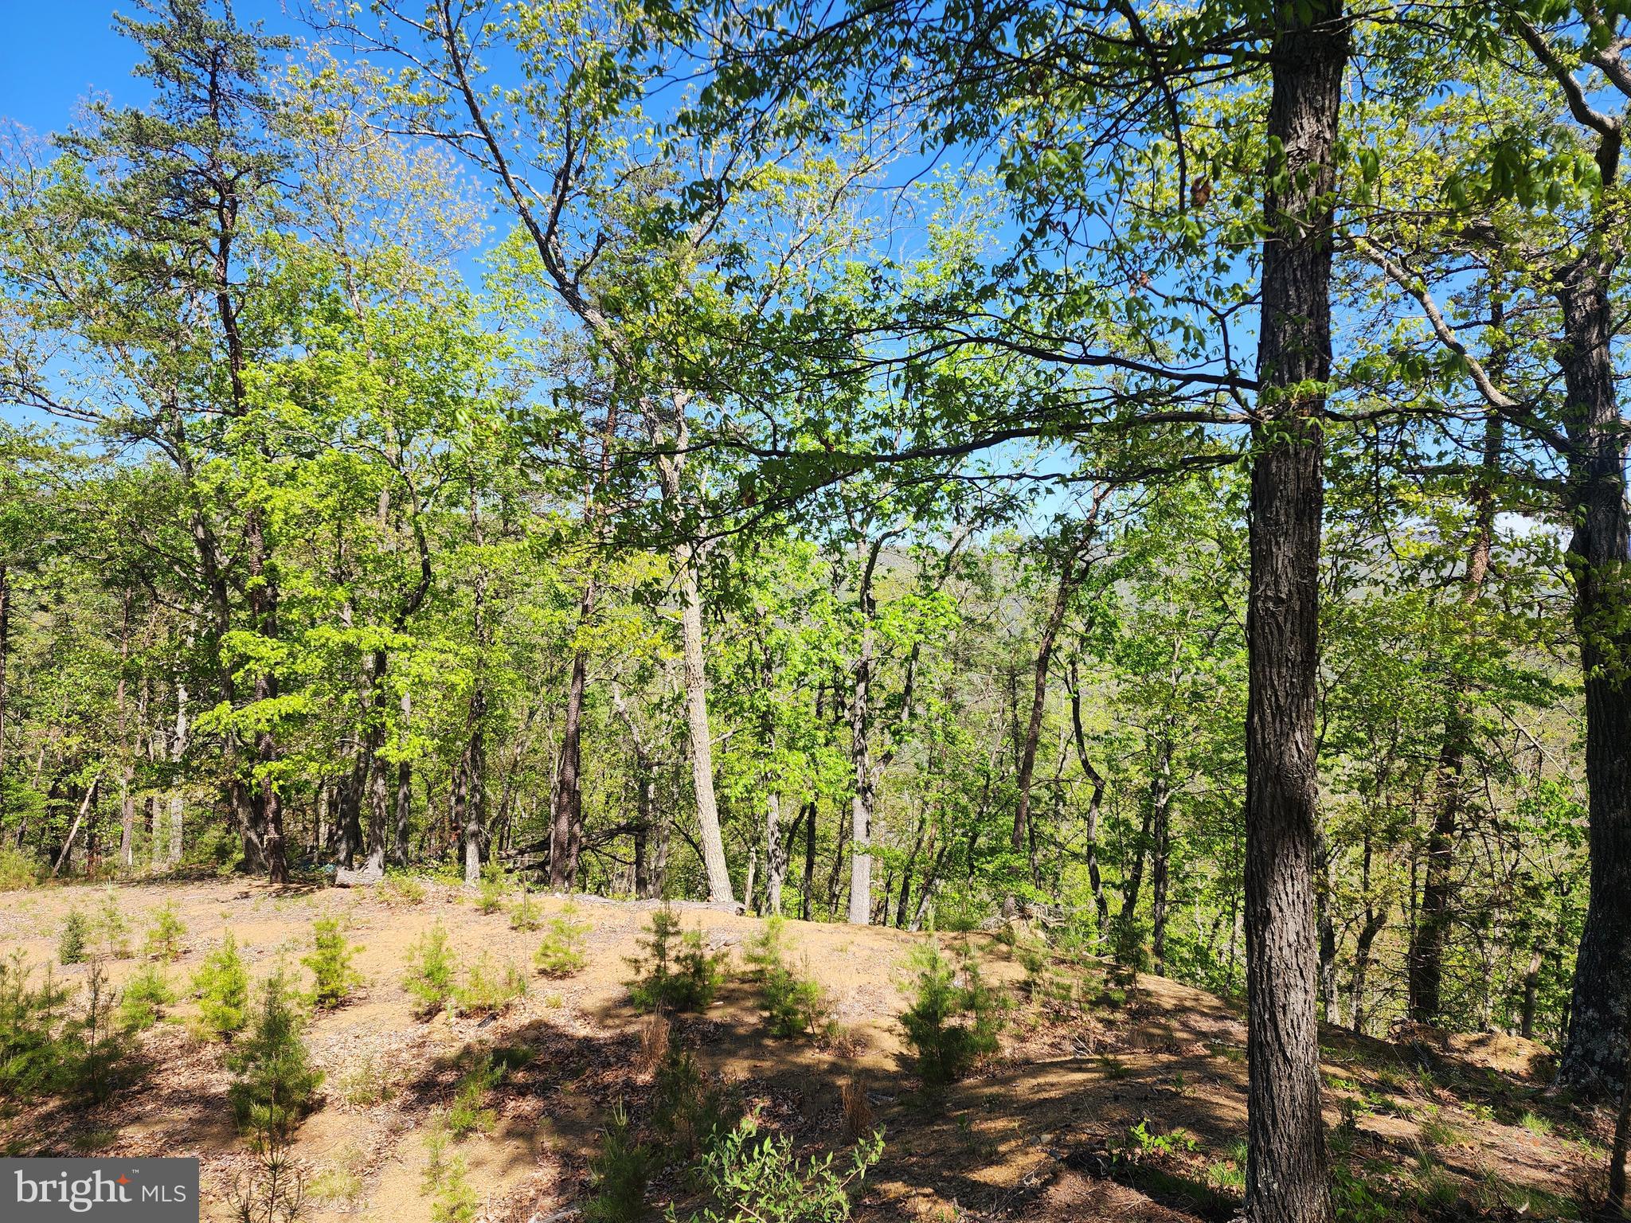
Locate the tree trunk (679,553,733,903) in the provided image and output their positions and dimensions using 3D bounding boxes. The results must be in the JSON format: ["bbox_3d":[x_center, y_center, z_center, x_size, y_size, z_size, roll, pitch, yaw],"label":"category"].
[{"bbox_3d":[-1.220,1.284,12.000,0.296,3.895,0.254,-5,0,0],"label":"tree trunk"}]

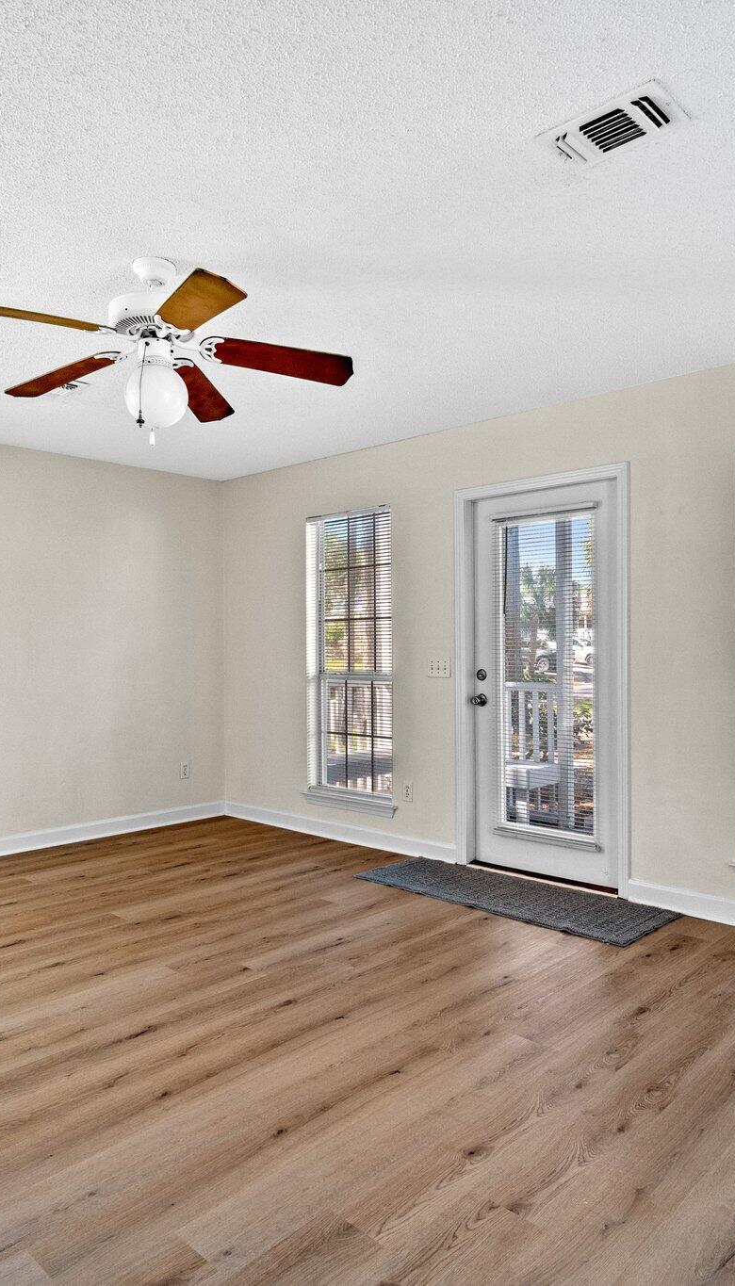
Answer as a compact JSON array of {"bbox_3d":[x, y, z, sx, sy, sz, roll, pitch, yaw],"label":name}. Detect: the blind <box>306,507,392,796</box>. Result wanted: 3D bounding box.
[{"bbox_3d":[-0.092,0.071,5.194,0.758,1.813,0.101,-1,0,43],"label":"blind"}]

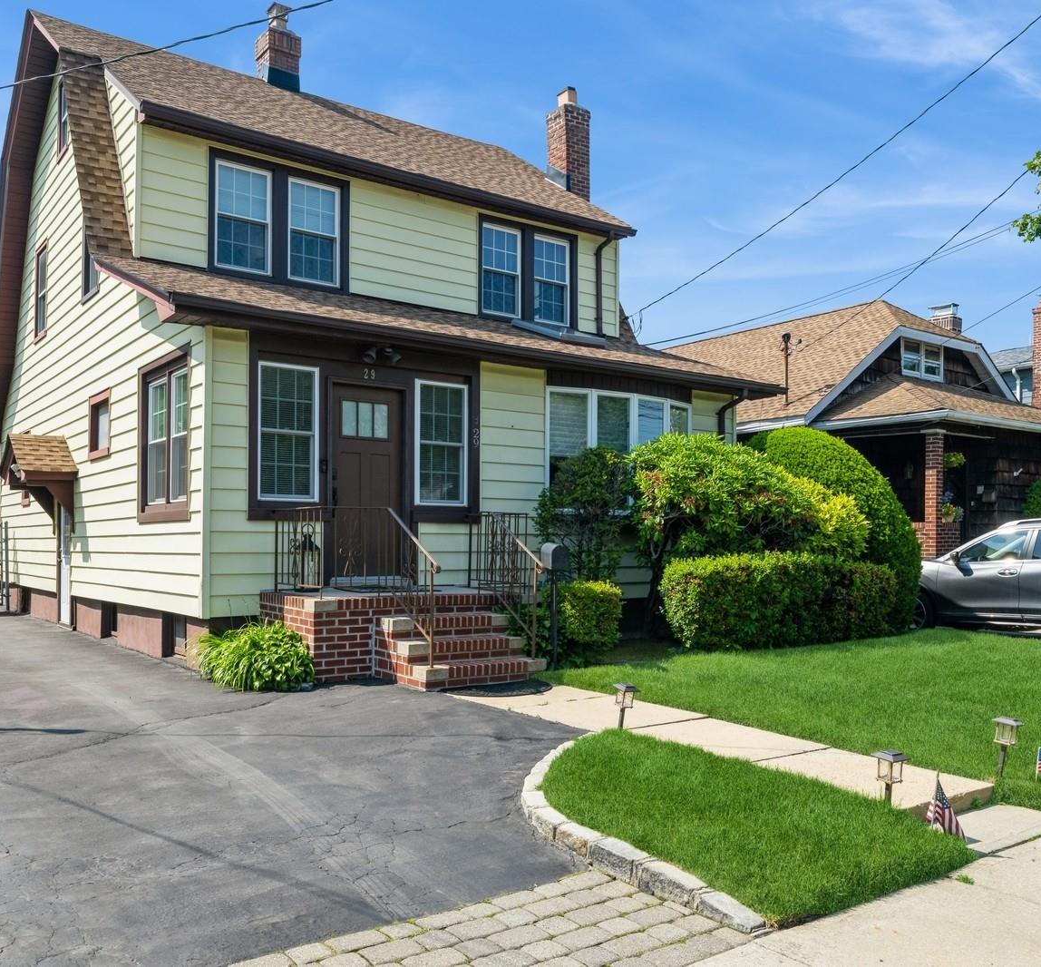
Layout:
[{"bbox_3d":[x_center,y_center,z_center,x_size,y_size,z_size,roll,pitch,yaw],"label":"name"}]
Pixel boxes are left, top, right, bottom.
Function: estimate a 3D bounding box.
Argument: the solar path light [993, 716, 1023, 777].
[{"bbox_3d":[2.798,1.509,5.550,0.150,0.360,0.150,5,-2,-42],"label":"solar path light"}]

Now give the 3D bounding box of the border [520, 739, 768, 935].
[{"bbox_3d":[0.349,1.632,4.821,0.680,0.210,2.950,0,-4,-7],"label":"border"}]

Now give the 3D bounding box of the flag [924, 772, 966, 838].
[{"bbox_3d":[2.085,1.586,4.750,0.200,0.300,0.080,-2,-4,27],"label":"flag"}]

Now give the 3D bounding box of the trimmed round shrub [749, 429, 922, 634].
[{"bbox_3d":[4.124,0.640,13.178,2.500,2.750,2.500,0,-4,0],"label":"trimmed round shrub"}]

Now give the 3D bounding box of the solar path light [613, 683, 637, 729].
[{"bbox_3d":[0.724,1.558,6.750,0.140,0.340,0.140,8,-4,-36],"label":"solar path light"}]

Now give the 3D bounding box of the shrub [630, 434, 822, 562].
[{"bbox_3d":[2.431,0.645,11.347,2.300,2.400,1.900,3,-5,-37],"label":"shrub"}]

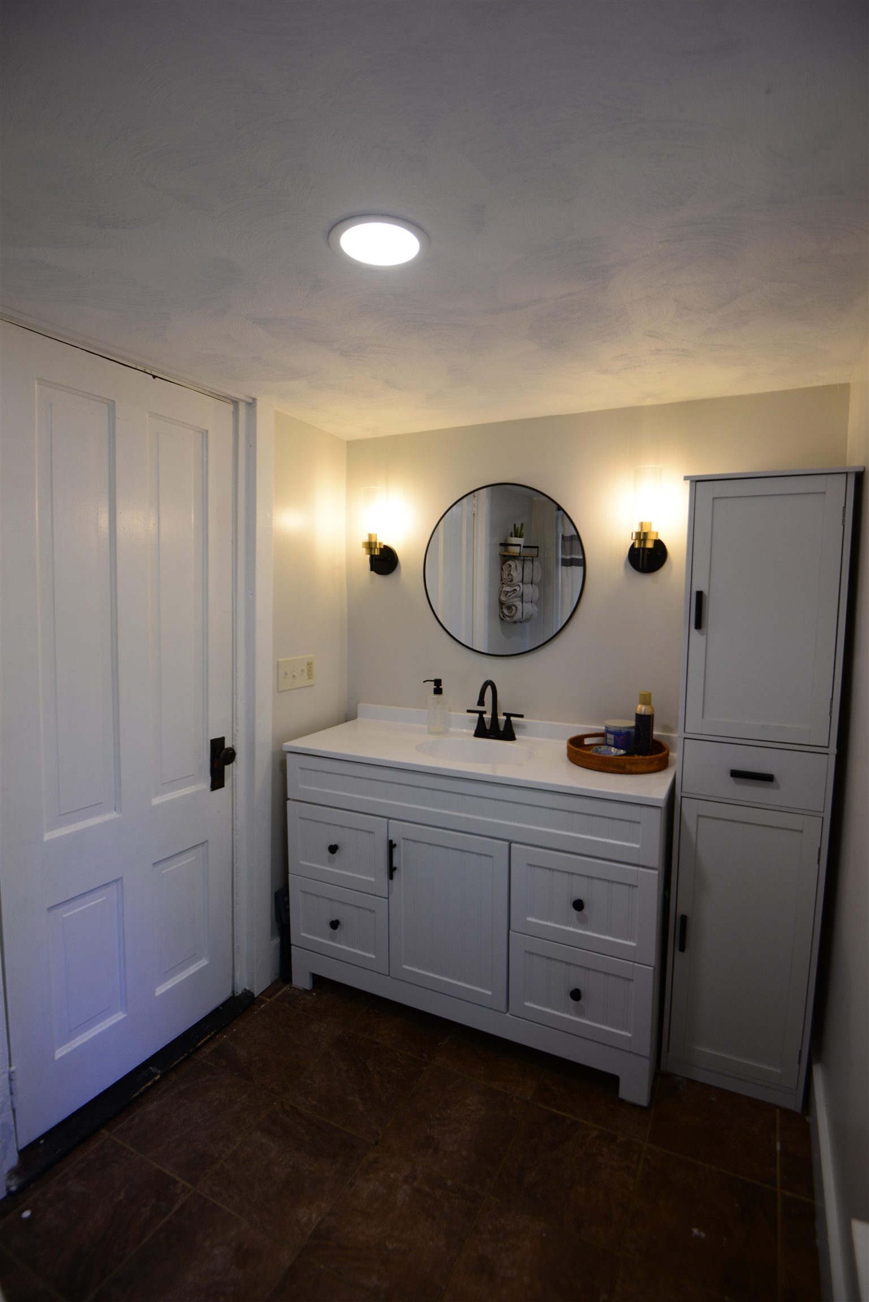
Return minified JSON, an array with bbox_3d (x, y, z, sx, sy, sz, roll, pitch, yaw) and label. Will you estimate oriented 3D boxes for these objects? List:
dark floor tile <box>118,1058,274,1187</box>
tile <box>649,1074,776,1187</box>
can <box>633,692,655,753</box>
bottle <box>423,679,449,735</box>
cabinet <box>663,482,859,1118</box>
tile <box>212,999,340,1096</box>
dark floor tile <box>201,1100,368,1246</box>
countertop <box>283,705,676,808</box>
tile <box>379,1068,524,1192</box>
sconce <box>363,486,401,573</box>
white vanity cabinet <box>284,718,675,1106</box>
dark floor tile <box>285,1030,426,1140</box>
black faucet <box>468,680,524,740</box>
[{"bbox_3d":[-0.629,1.227,1.621,0.296,0.010,0.296,3,5,26],"label":"dark floor tile"},{"bbox_3d":[0.742,1.278,1.666,0.305,0.012,0.300,3,6,26],"label":"tile"},{"bbox_3d":[0.688,0.235,2.015,0.057,0.205,0.057,3,6,25],"label":"can"},{"bbox_3d":[0.009,0.209,2.334,0.094,0.205,0.078,1,6,4],"label":"bottle"},{"bbox_3d":[0.920,0.388,1.820,0.400,1.734,0.320,3,6,23],"label":"cabinet"},{"bbox_3d":[-0.499,1.239,1.926,0.305,0.012,0.303,3,6,26],"label":"tile"},{"bbox_3d":[-0.354,1.280,1.522,0.305,0.012,0.303,3,6,26],"label":"dark floor tile"},{"bbox_3d":[0.144,0.318,2.093,1.244,0.084,0.496,3,6,25],"label":"countertop"},{"bbox_3d":[0.060,1.242,1.617,0.296,0.010,0.296,3,5,26],"label":"tile"},{"bbox_3d":[-0.226,-0.468,2.407,0.124,0.330,0.155,3,5,24],"label":"sconce"},{"bbox_3d":[0.141,0.768,2.118,1.223,0.863,0.530,3,5,24],"label":"white vanity cabinet"},{"bbox_3d":[-0.217,1.226,1.748,0.296,0.010,0.296,3,5,26],"label":"dark floor tile"},{"bbox_3d":[0.195,0.219,2.184,0.218,0.207,0.182,3,5,24],"label":"black faucet"}]

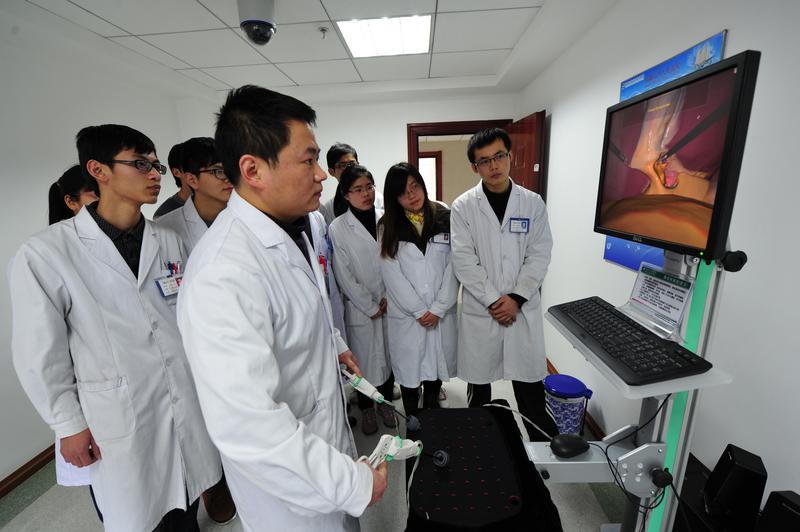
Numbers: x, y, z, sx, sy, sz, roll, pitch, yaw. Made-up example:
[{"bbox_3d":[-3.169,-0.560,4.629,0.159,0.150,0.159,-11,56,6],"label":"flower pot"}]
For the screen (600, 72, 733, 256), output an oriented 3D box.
[{"bbox_3d":[0.586,-0.226,0.768,0.030,0.304,0.378,-1,14,3],"label":"screen"}]

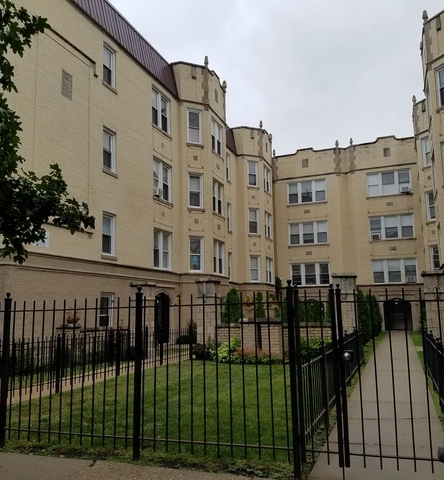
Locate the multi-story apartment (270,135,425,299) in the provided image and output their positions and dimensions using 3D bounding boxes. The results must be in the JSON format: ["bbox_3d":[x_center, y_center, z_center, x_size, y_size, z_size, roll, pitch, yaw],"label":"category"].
[{"bbox_3d":[9.872,0.153,36.597,10.032,12.920,8.000,-4,-9,20],"label":"multi-story apartment"}]

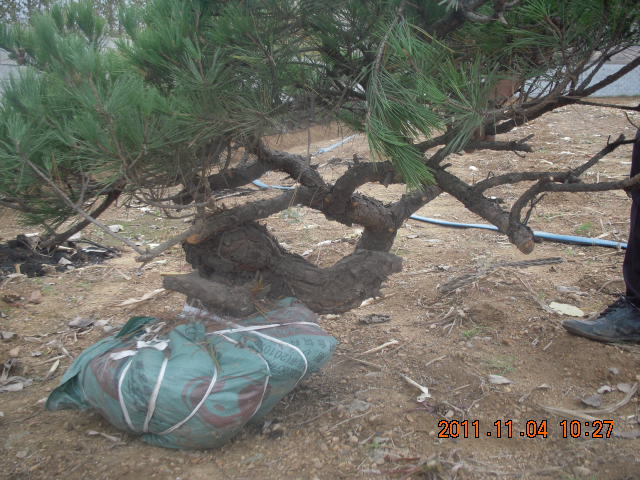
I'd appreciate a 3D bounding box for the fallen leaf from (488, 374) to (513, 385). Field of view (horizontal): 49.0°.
[{"bbox_3d":[0.444,0.344,1.729,0.058,0.014,0.032,9,19,27],"label":"fallen leaf"}]

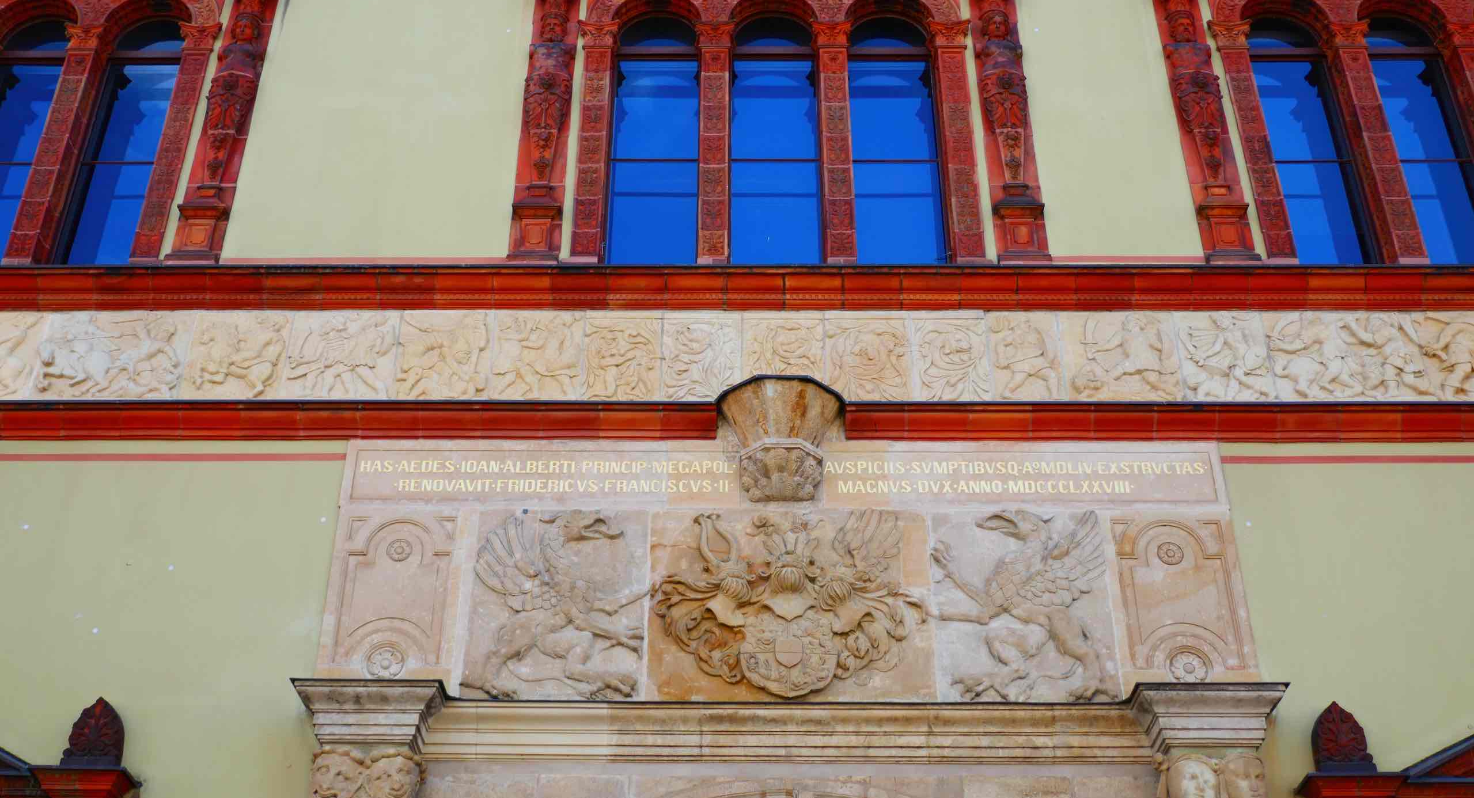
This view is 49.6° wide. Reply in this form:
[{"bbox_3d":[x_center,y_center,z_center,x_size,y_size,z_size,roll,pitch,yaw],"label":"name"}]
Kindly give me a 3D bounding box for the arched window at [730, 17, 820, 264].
[{"bbox_3d":[0.291,-2.041,12.274,0.690,2.590,0.200,0,-33,0],"label":"arched window"}]

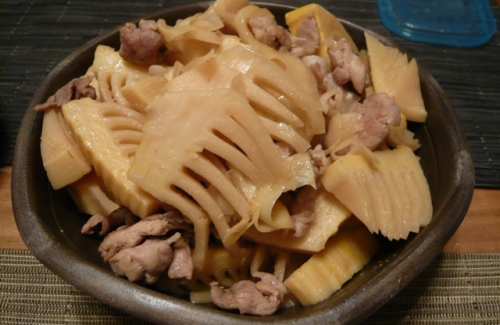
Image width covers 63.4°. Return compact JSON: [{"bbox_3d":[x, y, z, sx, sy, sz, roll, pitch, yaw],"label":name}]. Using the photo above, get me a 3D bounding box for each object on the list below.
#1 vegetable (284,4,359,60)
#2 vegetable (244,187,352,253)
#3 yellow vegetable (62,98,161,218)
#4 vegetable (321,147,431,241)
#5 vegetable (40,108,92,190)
[{"bbox_3d":[0.062,-0.112,0.349,0.038,0.028,0.056,-24,52,-16],"label":"vegetable"},{"bbox_3d":[0.030,0.036,0.248,0.059,0.014,0.038,7,45,3],"label":"vegetable"},{"bbox_3d":[-0.087,-0.004,0.262,0.041,0.018,0.071,-41,61,-6],"label":"yellow vegetable"},{"bbox_3d":[0.080,0.020,0.253,0.056,0.021,0.049,-4,67,-10],"label":"vegetable"},{"bbox_3d":[-0.127,-0.010,0.280,0.028,0.019,0.051,-36,55,2],"label":"vegetable"}]

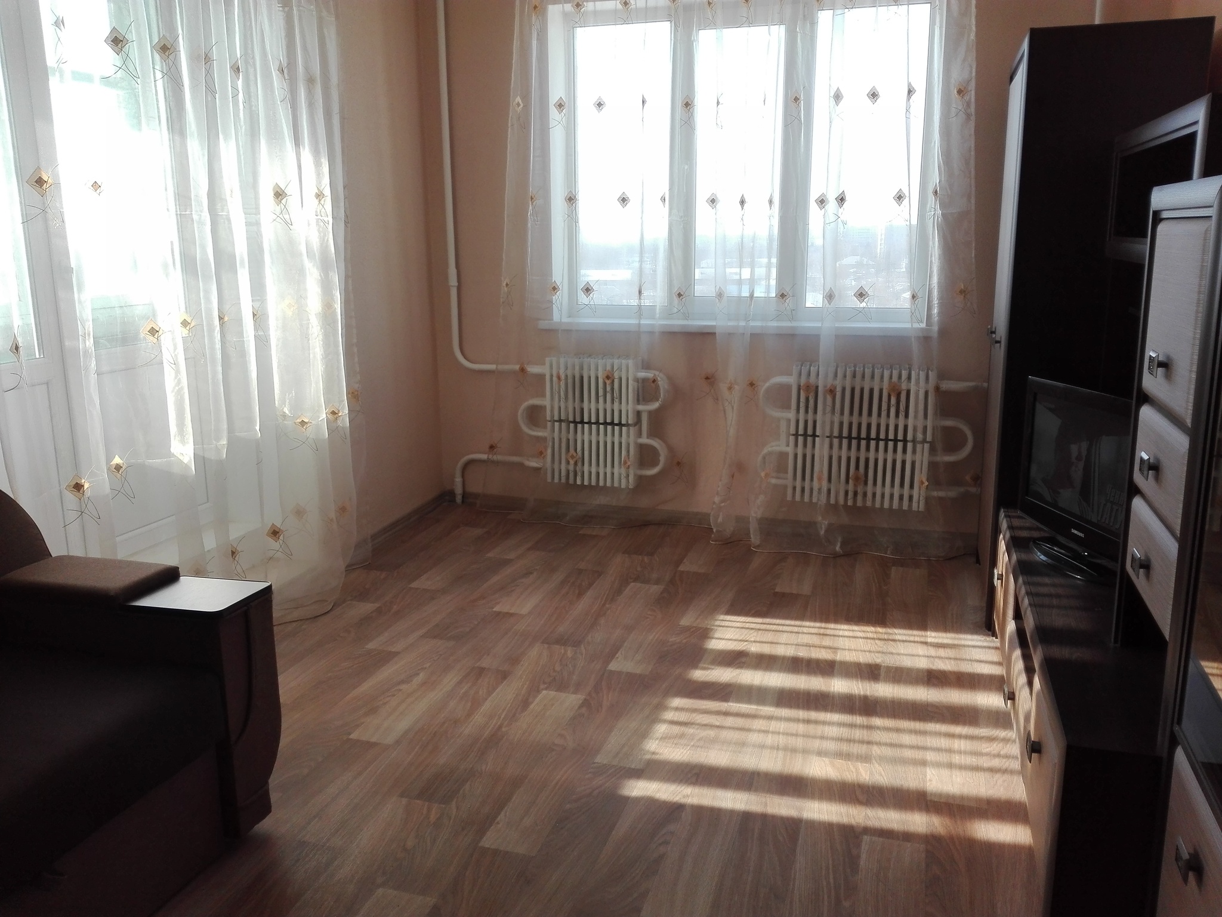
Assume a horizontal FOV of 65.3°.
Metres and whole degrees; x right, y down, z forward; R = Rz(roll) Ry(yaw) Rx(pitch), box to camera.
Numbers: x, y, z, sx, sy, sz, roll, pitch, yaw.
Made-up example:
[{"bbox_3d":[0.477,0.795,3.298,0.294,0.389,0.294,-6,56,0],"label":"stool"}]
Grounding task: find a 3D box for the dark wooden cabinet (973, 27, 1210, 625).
[{"bbox_3d":[1.708,-0.439,3.552,0.534,2.047,0.754,4,13,18],"label":"dark wooden cabinet"}]

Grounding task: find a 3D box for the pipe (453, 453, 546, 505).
[{"bbox_3d":[-0.607,0.129,5.133,0.531,0.282,0.050,4,13,18],"label":"pipe"}]

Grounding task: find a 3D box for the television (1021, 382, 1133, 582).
[{"bbox_3d":[1.370,0.069,2.698,0.200,0.511,0.685,-1,13,-4],"label":"television"}]

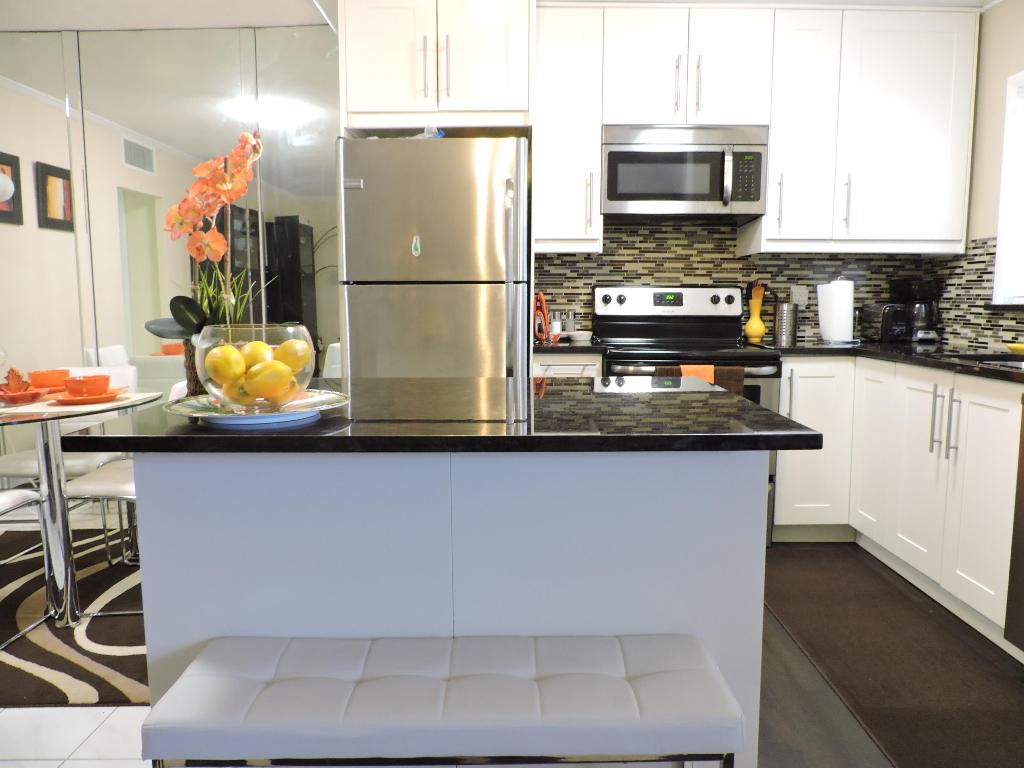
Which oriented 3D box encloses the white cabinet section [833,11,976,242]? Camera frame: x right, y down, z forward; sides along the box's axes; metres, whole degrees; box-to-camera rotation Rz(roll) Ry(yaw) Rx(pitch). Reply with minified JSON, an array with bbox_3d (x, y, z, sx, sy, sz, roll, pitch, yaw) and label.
[{"bbox_3d":[1.780,-1.190,3.409,0.598,1.012,0.360,0,7,0],"label":"white cabinet section"}]

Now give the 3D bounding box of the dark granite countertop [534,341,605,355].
[{"bbox_3d":[0.242,-0.182,3.385,0.297,0.034,0.622,0,7,0],"label":"dark granite countertop"}]

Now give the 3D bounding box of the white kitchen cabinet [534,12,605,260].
[{"bbox_3d":[0.252,-1.145,3.358,0.300,1.060,0.365,0,7,-1],"label":"white kitchen cabinet"}]

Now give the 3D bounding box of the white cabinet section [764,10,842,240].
[{"bbox_3d":[1.327,-1.189,3.406,0.308,1.012,0.360,0,7,0],"label":"white cabinet section"}]

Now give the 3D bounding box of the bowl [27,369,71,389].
[{"bbox_3d":[-1.791,-0.018,2.756,0.143,0.064,0.143,0,7,0],"label":"bowl"}]

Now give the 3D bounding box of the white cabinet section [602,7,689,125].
[{"bbox_3d":[0.602,-1.444,3.372,0.382,0.495,0.360,0,7,0],"label":"white cabinet section"}]

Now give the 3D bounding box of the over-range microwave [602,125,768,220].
[{"bbox_3d":[0.772,-0.977,3.367,0.753,0.392,0.400,0,7,-1],"label":"over-range microwave"}]

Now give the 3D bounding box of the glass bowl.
[{"bbox_3d":[-0.448,-0.028,1.245,0.206,0.148,0.206,0,7,-1],"label":"glass bowl"}]

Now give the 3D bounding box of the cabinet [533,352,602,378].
[{"bbox_3d":[0.236,0.217,3.378,0.297,0.745,0.610,0,7,-1],"label":"cabinet"}]

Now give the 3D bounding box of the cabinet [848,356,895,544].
[{"bbox_3d":[1.773,0.272,2.938,0.584,0.745,0.306,0,7,-1],"label":"cabinet"}]

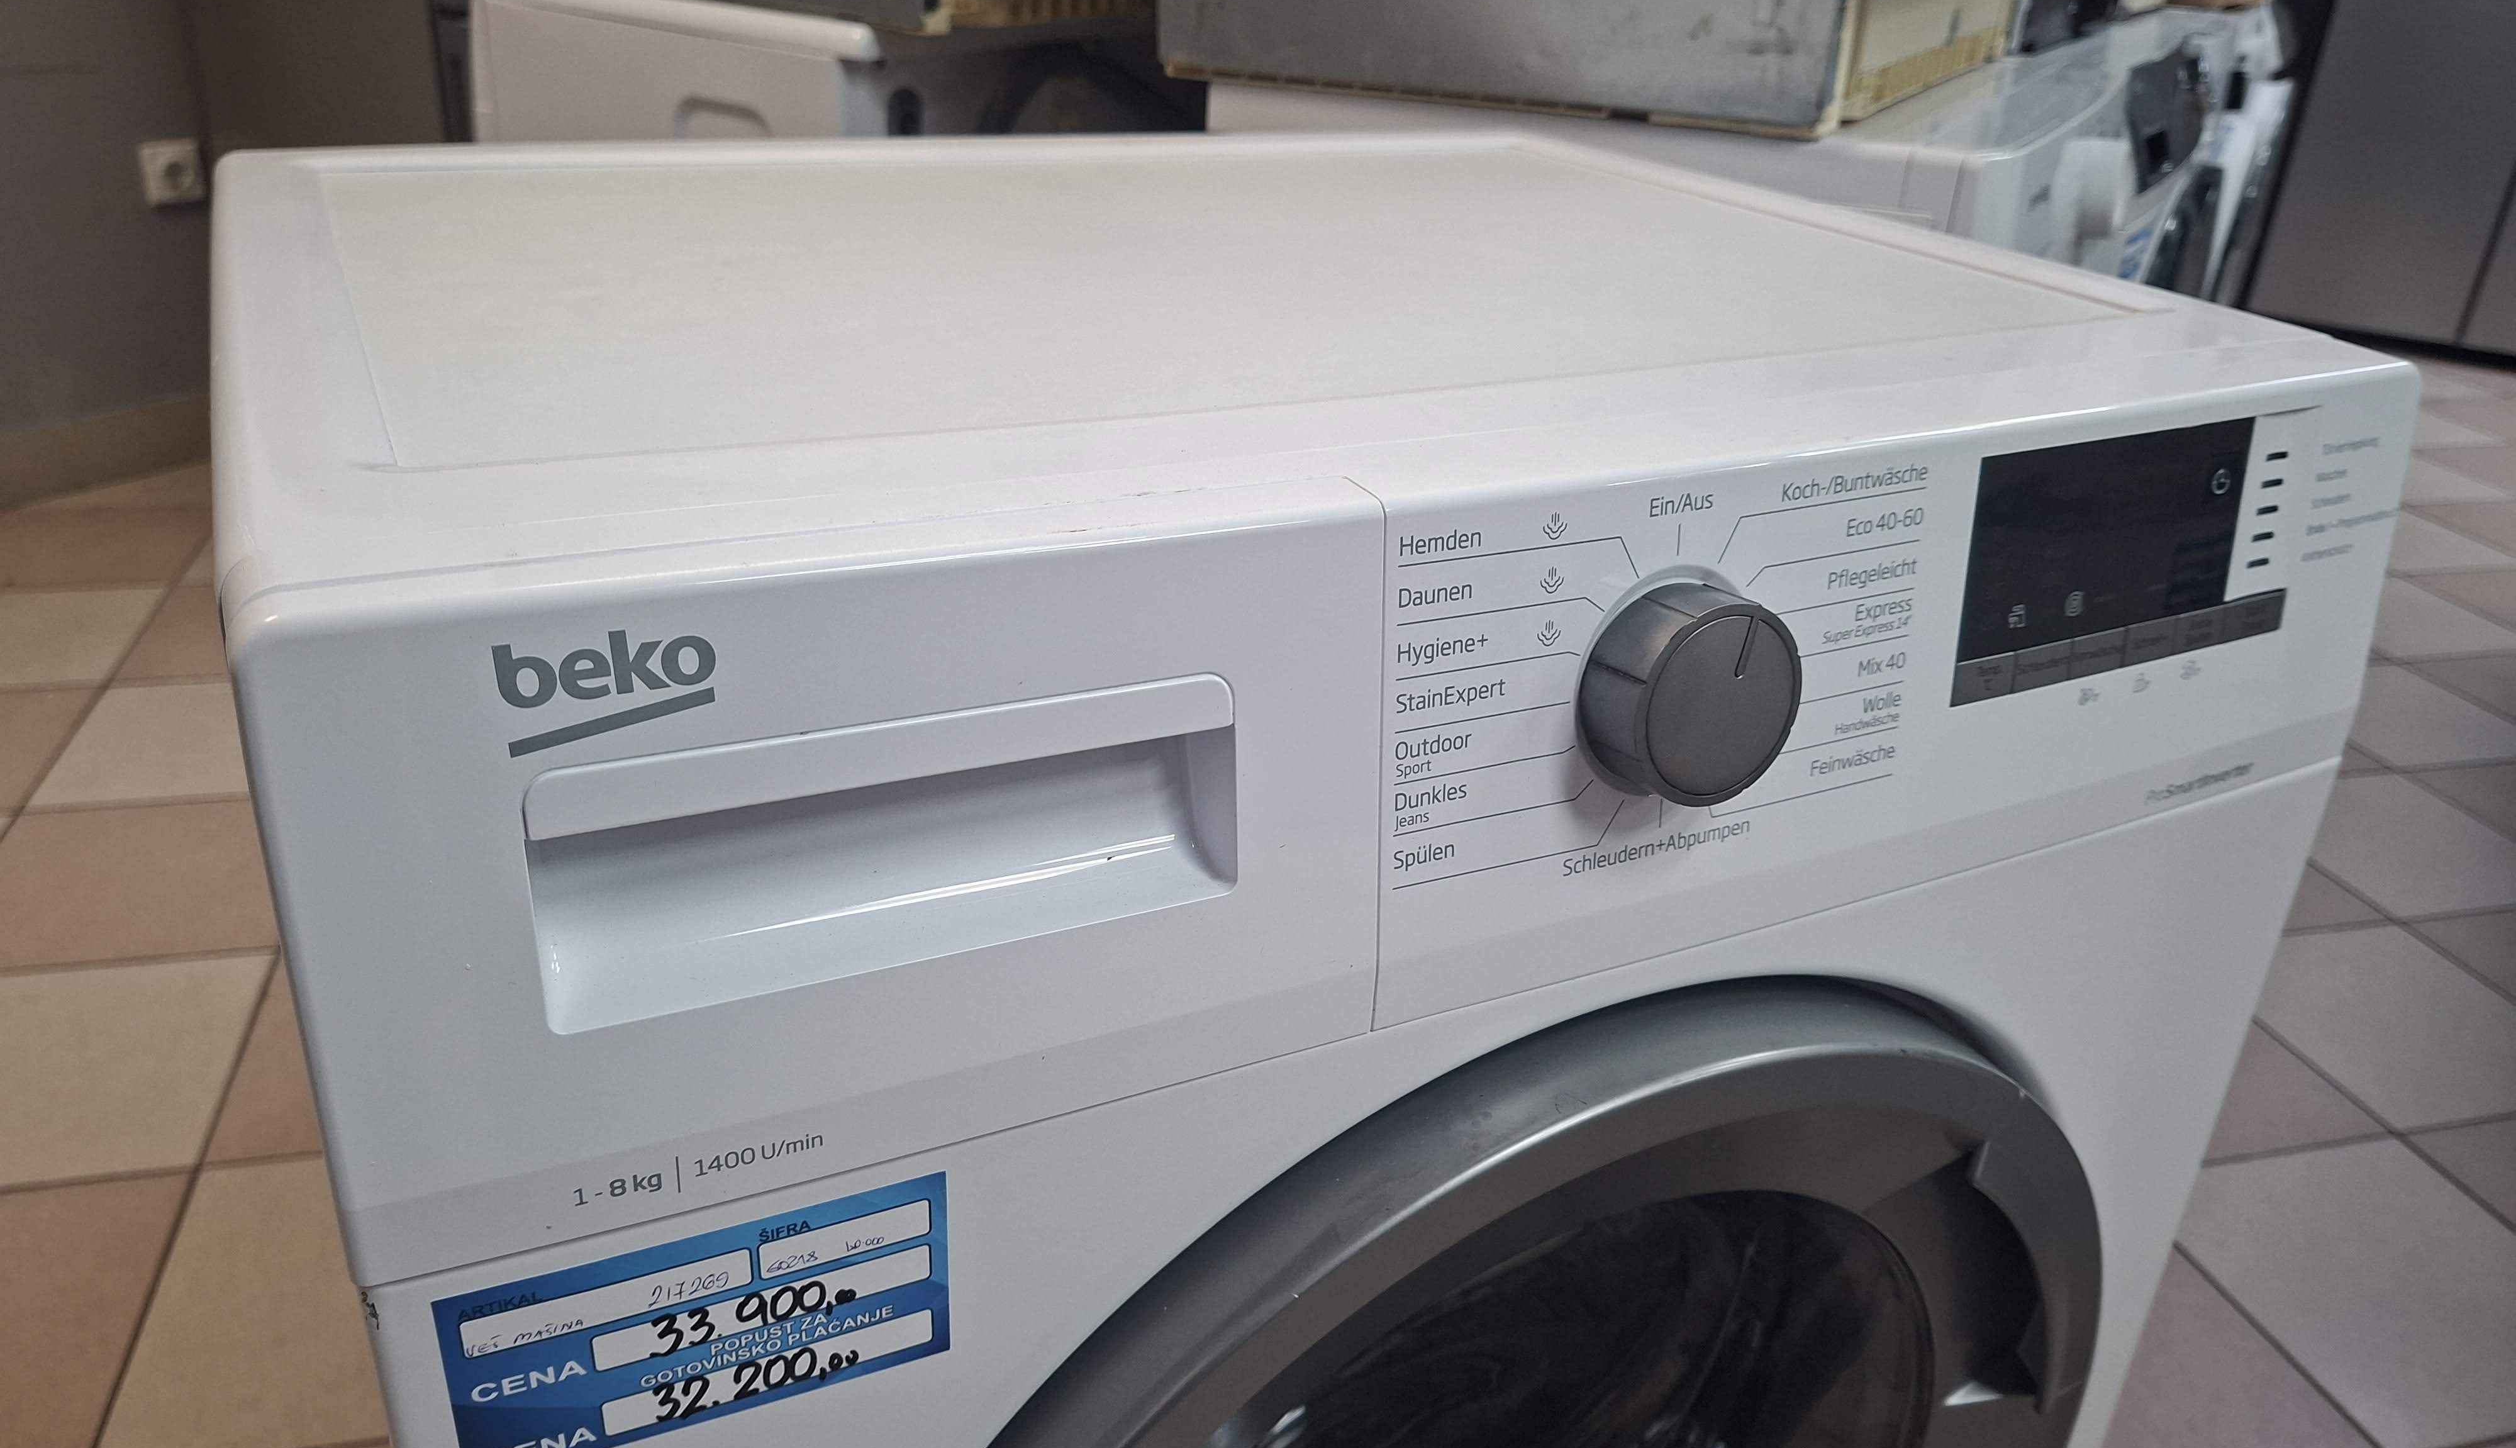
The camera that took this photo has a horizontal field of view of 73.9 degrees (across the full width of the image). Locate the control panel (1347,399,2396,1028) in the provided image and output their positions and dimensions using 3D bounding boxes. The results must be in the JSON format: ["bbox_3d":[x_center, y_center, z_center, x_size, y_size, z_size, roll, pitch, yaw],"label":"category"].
[{"bbox_3d":[0.199,-0.016,0.458,0.376,0.129,0.029,-10,21,-24],"label":"control panel"}]

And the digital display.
[{"bbox_3d":[0.242,-0.054,0.477,0.111,0.056,0.010,-10,21,-24],"label":"digital display"}]

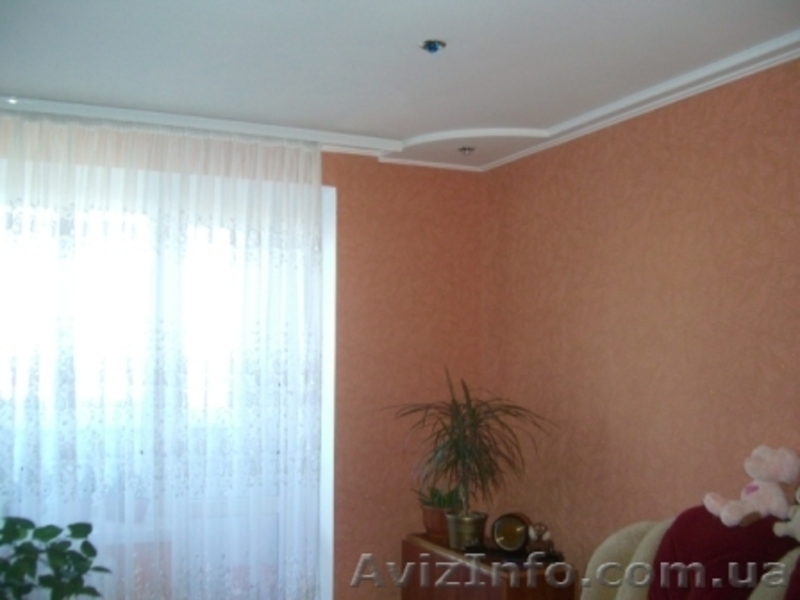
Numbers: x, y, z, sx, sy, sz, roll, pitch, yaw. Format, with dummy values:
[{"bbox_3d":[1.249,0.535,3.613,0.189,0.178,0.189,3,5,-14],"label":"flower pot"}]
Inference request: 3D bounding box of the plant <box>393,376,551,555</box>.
[{"bbox_3d":[0.300,0.692,3.822,0.660,0.759,0.600,0,-3,4],"label":"plant"}]

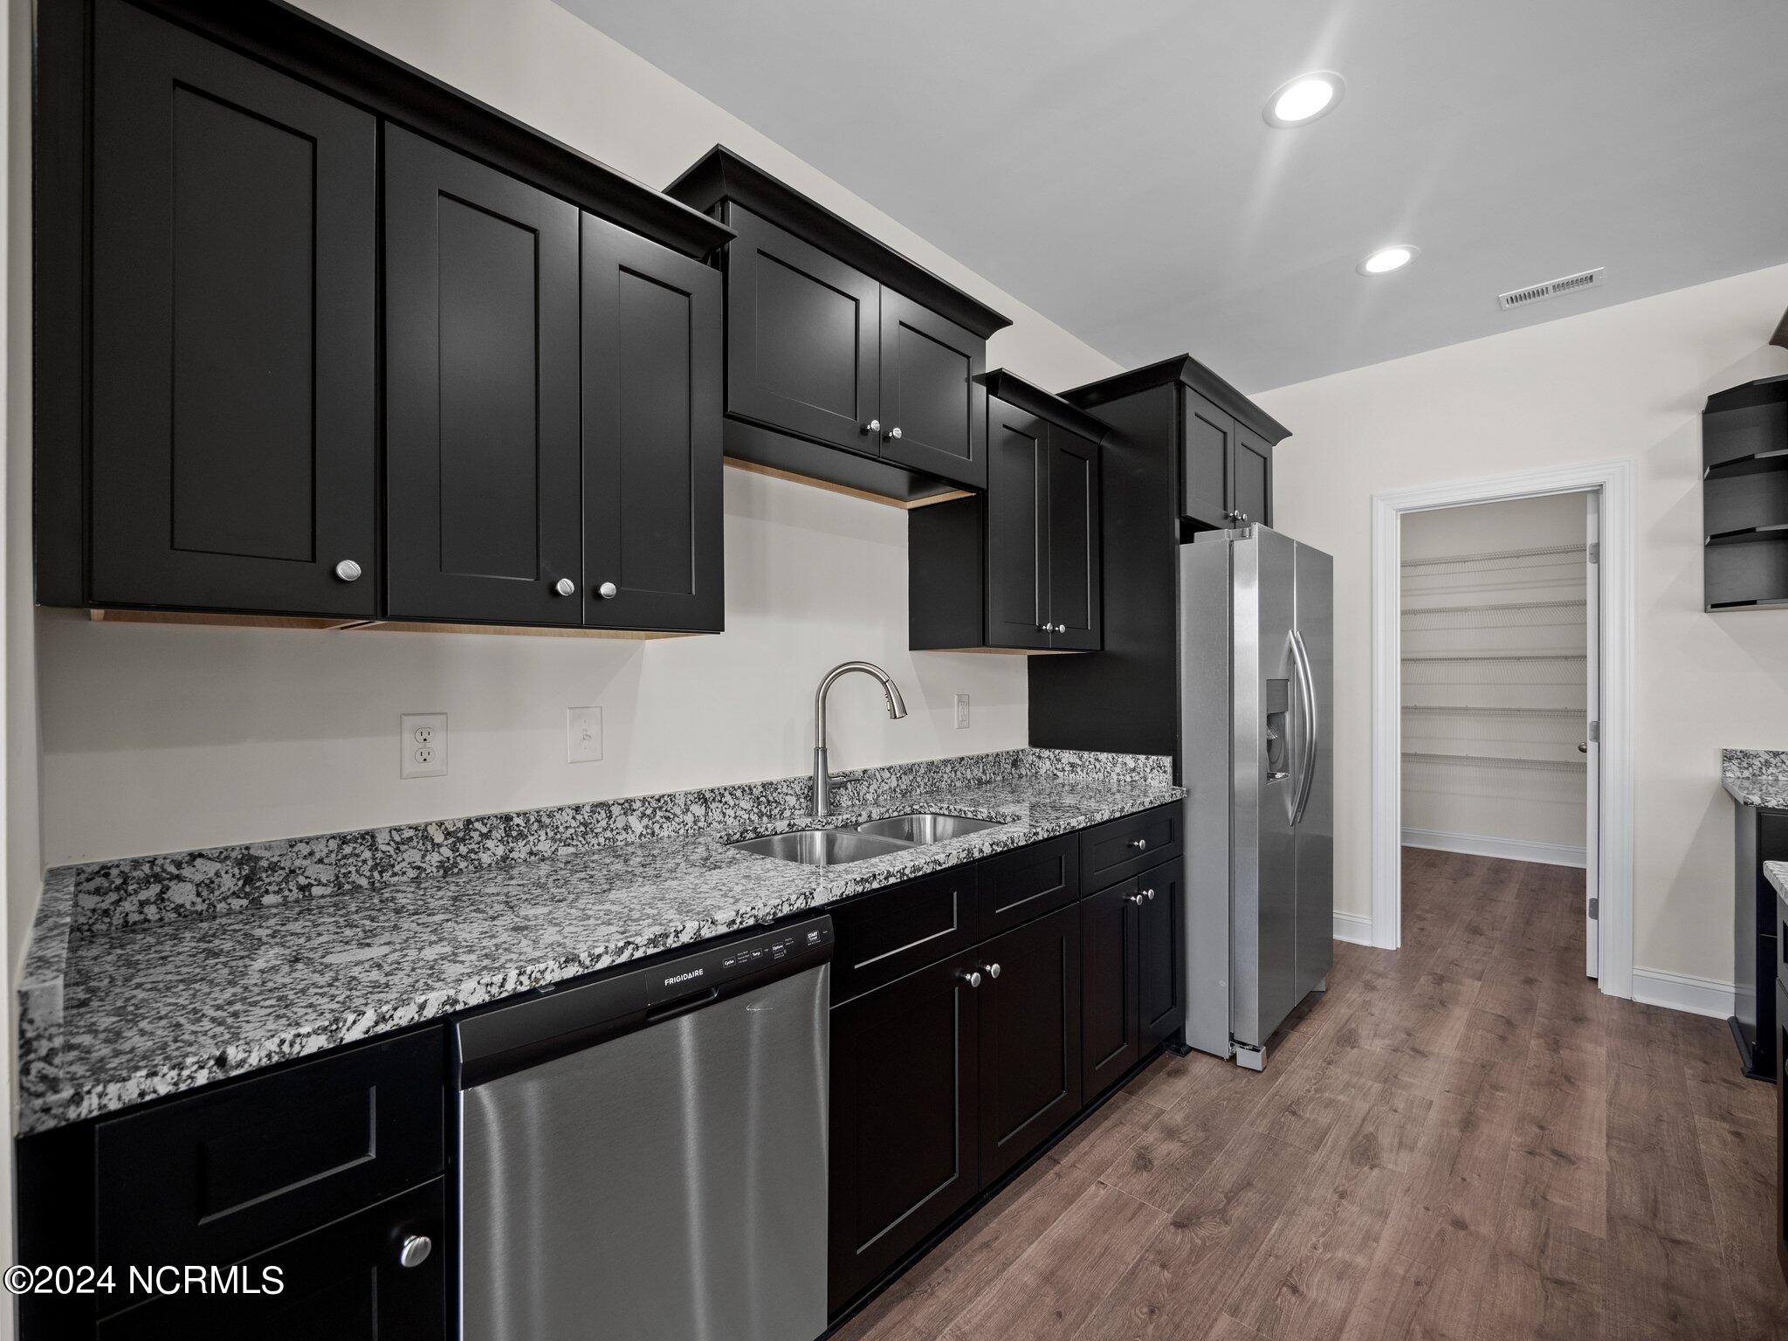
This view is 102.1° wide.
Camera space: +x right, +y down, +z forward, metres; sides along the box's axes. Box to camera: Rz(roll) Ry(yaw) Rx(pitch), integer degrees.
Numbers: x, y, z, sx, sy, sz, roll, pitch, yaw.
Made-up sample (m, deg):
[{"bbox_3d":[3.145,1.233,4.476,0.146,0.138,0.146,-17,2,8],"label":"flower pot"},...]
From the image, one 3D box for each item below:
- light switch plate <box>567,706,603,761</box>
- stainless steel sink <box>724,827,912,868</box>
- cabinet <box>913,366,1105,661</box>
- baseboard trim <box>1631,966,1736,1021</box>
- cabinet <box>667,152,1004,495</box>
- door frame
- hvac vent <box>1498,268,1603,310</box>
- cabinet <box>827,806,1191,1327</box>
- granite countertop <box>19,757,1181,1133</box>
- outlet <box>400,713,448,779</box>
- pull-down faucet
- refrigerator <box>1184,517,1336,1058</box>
[{"bbox_3d":[-0.698,0.147,1.640,0.012,0.123,0.078,0,-1,44],"label":"light switch plate"},{"bbox_3d":[-0.161,0.512,1.712,0.415,0.190,0.395,0,-1,44],"label":"stainless steel sink"},{"bbox_3d":[0.424,-0.478,2.531,0.370,0.814,0.712,0,-1,44],"label":"cabinet"},{"bbox_3d":[3.010,1.236,2.760,0.255,0.138,0.016,0,-1,44],"label":"baseboard trim"},{"bbox_3d":[-0.138,-0.803,1.960,0.370,0.507,1.005,0,-1,44],"label":"cabinet"},{"bbox_3d":[2.651,0.236,3.202,0.872,2.142,0.135,0,-1,44],"label":"door frame"},{"bbox_3d":[2.534,-1.457,2.787,0.296,0.012,0.155,0,-1,44],"label":"hvac vent"},{"bbox_3d":[0.210,0.863,2.123,0.627,0.863,1.578,0,-1,44],"label":"cabinet"},{"bbox_3d":[-0.131,0.364,1.772,0.635,0.127,2.561,0,-1,44],"label":"granite countertop"},{"bbox_3d":[-0.918,0.148,1.417,0.010,0.123,0.079,0,-1,44],"label":"outlet"},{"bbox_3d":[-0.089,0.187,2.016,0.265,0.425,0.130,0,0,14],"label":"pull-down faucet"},{"bbox_3d":[1.220,0.416,2.924,0.860,1.773,0.903,0,-1,44],"label":"refrigerator"}]

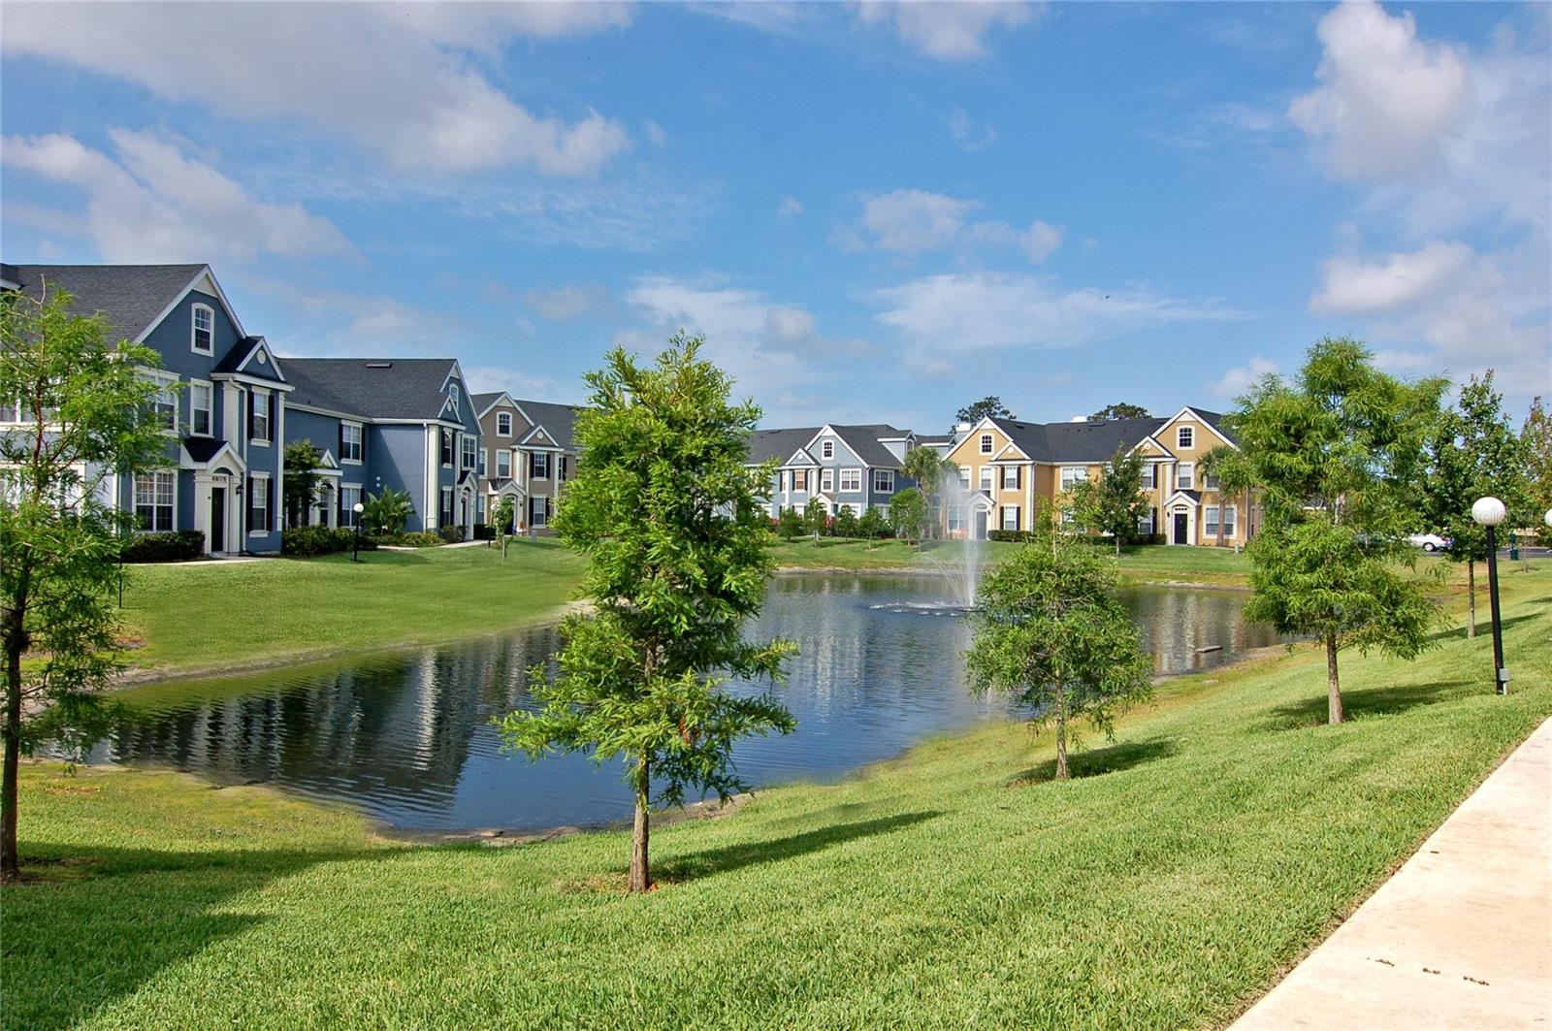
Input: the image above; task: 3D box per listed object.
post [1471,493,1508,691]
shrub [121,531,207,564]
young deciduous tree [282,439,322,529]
[{"bbox_3d":[7.597,0.846,12.297,0.310,2.080,0.310,-4,-3,40],"label":"post"},{"bbox_3d":[-17.580,0.885,33.400,1.050,0.900,2.800,1,0,4],"label":"shrub"},{"bbox_3d":[-17.680,-0.809,43.300,1.750,3.990,1.750,1,0,4],"label":"young deciduous tree"}]

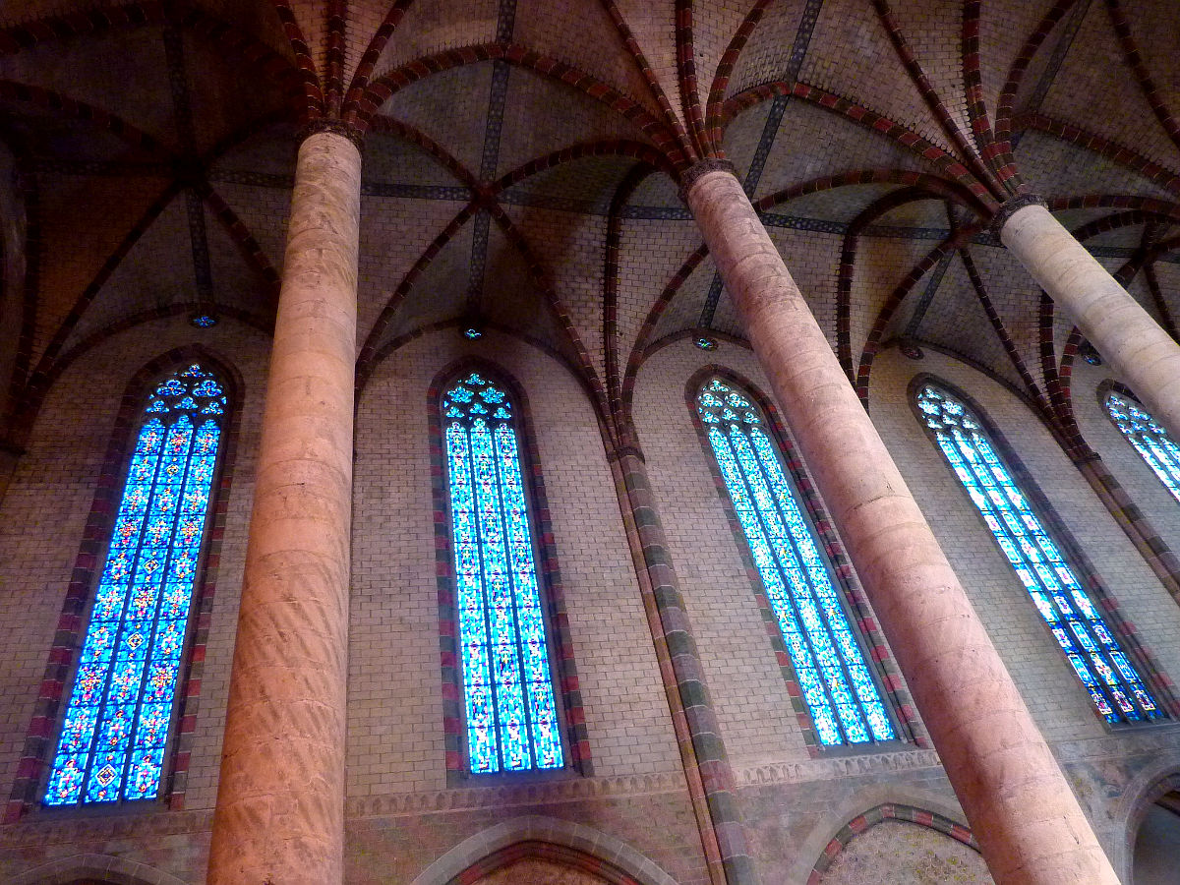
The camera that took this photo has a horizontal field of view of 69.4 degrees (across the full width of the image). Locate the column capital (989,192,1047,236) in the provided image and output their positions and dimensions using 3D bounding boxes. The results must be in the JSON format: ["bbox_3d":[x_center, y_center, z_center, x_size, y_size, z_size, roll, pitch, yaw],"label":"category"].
[{"bbox_3d":[12.387,-6.334,24.549,1.660,0.470,1.660,1,-44,-15],"label":"column capital"}]

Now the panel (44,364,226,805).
[{"bbox_3d":[-12.076,2.688,23.835,2.288,14.810,0.250,1,-44,-15],"label":"panel"}]

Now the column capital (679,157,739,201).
[{"bbox_3d":[3.124,-6.433,21.967,1.660,0.470,1.660,1,-44,-15],"label":"column capital"}]

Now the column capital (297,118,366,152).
[{"bbox_3d":[-5.996,-6.592,19.710,1.660,0.470,1.660,1,-44,-15],"label":"column capital"}]

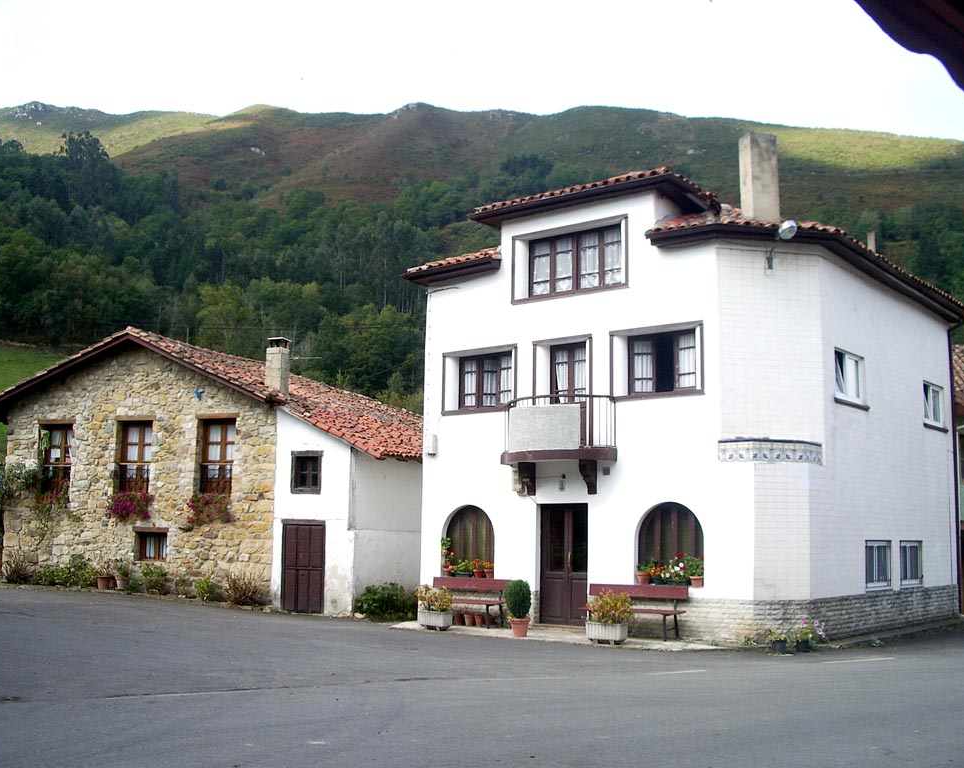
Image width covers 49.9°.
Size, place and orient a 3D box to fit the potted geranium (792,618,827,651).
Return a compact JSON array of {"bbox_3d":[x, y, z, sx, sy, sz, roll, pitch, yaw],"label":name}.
[{"bbox_3d":[4.964,3.804,15.675,0.499,0.461,0.499,-5,-10,39],"label":"potted geranium"}]

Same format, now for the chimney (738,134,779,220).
[{"bbox_3d":[4.784,-3.501,17.915,0.493,1.547,0.391,3,-8,-15],"label":"chimney"}]

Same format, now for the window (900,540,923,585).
[{"bbox_3d":[8.362,3.499,20.242,0.102,0.842,1.266,-5,-10,39],"label":"window"}]

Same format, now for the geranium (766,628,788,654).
[{"bbox_3d":[4.387,3.815,15.371,0.326,0.337,0.326,-5,-10,39],"label":"geranium"}]

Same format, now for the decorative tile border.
[{"bbox_3d":[4.669,1.113,16.421,1.760,0.360,0.460,3,-8,-12],"label":"decorative tile border"}]

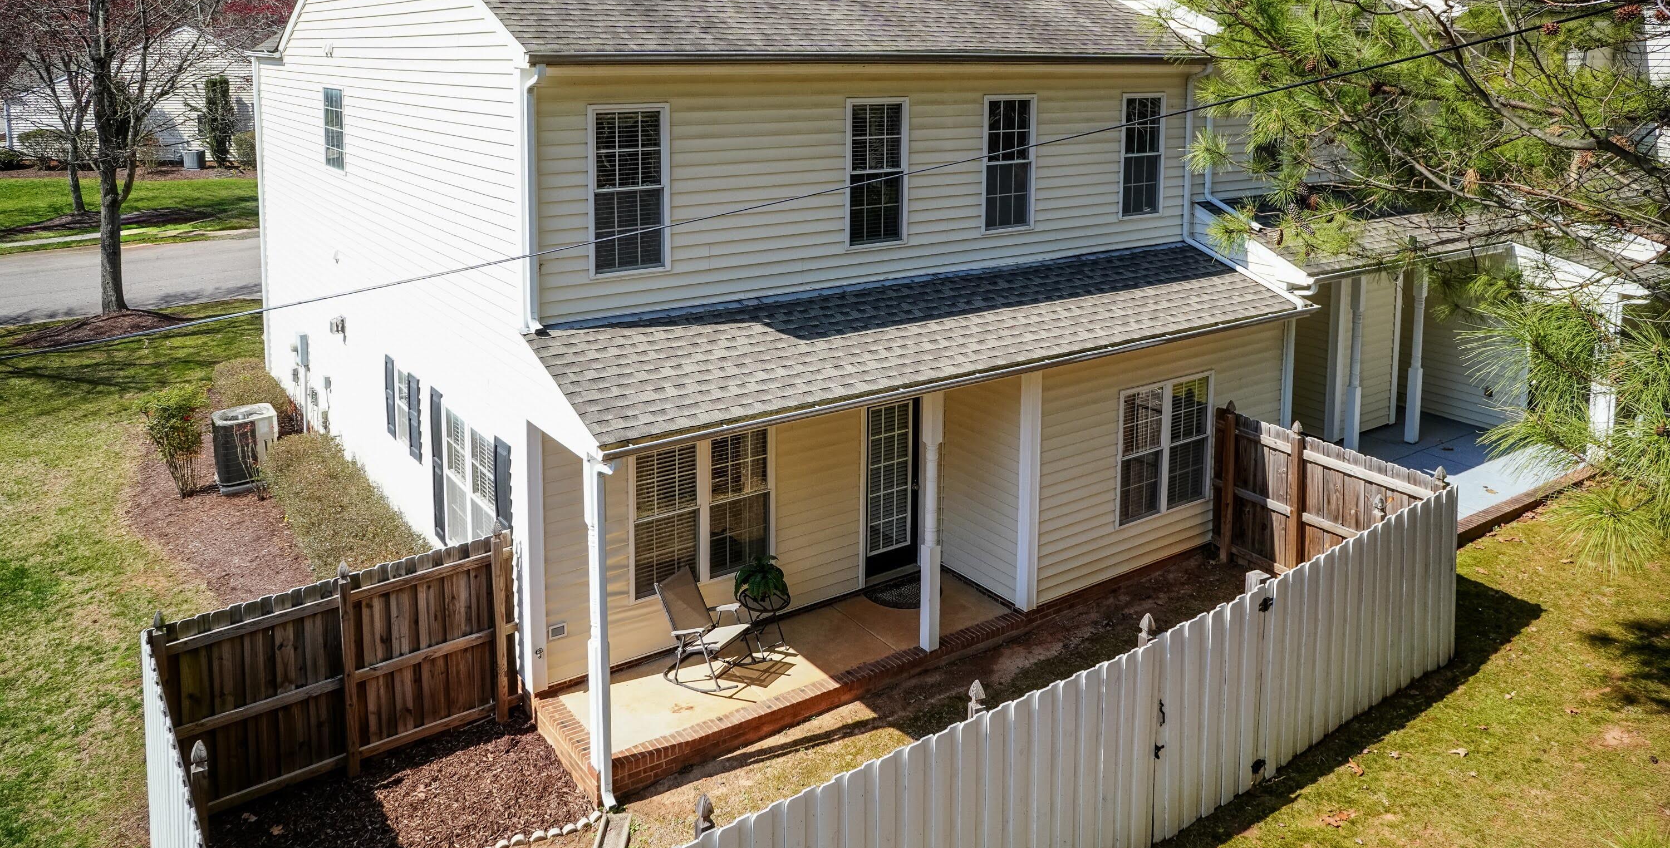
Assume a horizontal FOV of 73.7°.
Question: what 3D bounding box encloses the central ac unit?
[{"bbox_3d":[-8.822,0.361,16.654,0.750,0.980,0.750,-11,20,-34],"label":"central ac unit"}]

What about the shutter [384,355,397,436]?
[{"bbox_3d":[-5.539,-0.337,13.893,0.050,1.020,0.390,-11,20,-34],"label":"shutter"}]

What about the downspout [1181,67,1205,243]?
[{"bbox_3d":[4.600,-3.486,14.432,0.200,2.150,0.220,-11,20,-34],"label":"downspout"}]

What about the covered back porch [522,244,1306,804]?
[{"bbox_3d":[1.469,0.464,12.199,9.333,3.876,1.887,-11,20,-34],"label":"covered back porch"}]

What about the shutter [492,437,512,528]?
[{"bbox_3d":[-3.230,0.959,10.908,0.050,1.660,0.390,-11,20,-34],"label":"shutter"}]

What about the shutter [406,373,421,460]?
[{"bbox_3d":[-4.921,-0.061,13.053,0.050,1.020,0.400,-11,20,-34],"label":"shutter"}]

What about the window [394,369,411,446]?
[{"bbox_3d":[-5.234,-0.182,13.493,0.100,1.000,0.640,-11,20,-34],"label":"window"}]

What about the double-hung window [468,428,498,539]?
[{"bbox_3d":[-3.610,0.829,11.399,0.100,1.620,0.840,-11,20,-34],"label":"double-hung window"}]

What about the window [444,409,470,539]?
[{"bbox_3d":[-4.101,0.624,12.101,0.100,1.620,0.840,-11,20,-34],"label":"window"}]

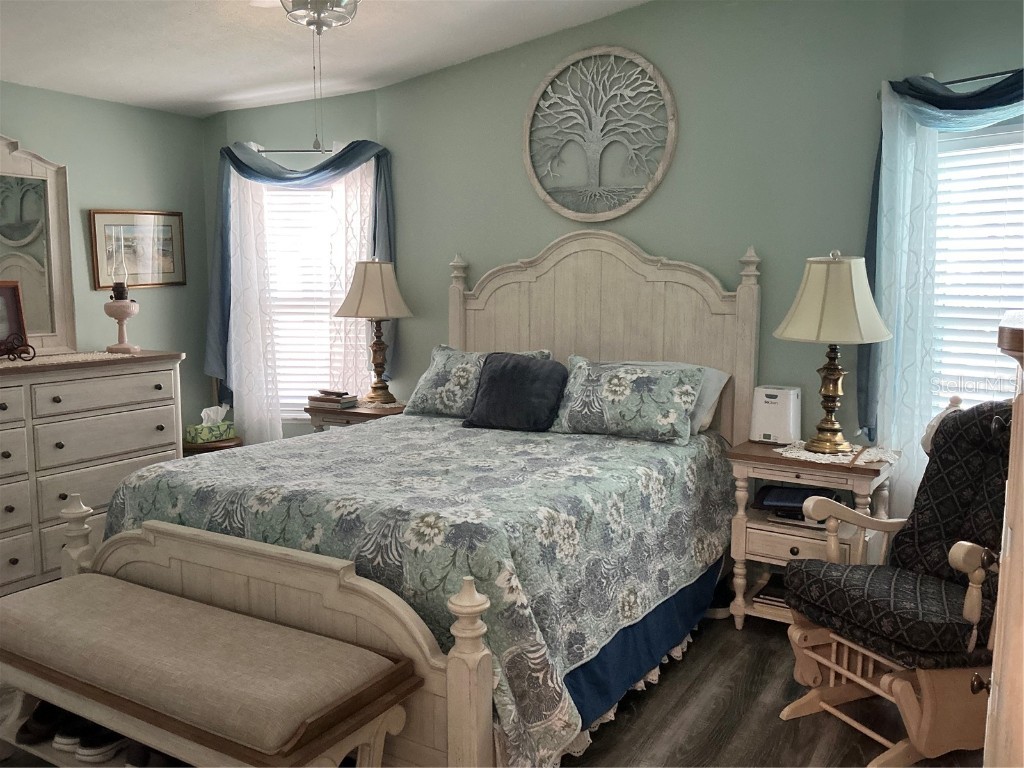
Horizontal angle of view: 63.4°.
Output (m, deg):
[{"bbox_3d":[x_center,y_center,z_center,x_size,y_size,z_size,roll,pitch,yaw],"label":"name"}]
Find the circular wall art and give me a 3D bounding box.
[{"bbox_3d":[0.421,-1.252,4.179,0.865,0.865,0.035,4,8,32],"label":"circular wall art"}]

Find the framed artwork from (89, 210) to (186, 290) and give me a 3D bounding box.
[{"bbox_3d":[-2.087,-0.756,4.661,0.030,0.430,0.580,4,8,32],"label":"framed artwork"}]

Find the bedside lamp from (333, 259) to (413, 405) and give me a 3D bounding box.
[{"bbox_3d":[-0.797,-0.300,4.827,0.450,0.854,0.450,0,7,0],"label":"bedside lamp"}]

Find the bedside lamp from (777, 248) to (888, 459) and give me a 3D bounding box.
[{"bbox_3d":[1.365,-0.135,3.477,0.485,0.841,0.485,4,8,34],"label":"bedside lamp"}]

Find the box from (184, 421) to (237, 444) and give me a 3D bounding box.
[{"bbox_3d":[-1.755,0.287,4.845,0.120,0.092,0.240,5,8,36],"label":"box"}]

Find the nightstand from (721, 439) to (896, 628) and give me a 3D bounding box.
[{"bbox_3d":[1.272,0.664,3.518,0.610,0.757,0.440,5,8,34],"label":"nightstand"}]

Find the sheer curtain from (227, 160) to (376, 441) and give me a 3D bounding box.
[{"bbox_3d":[-1.273,-0.320,5.097,0.903,2.060,0.120,0,7,3],"label":"sheer curtain"}]

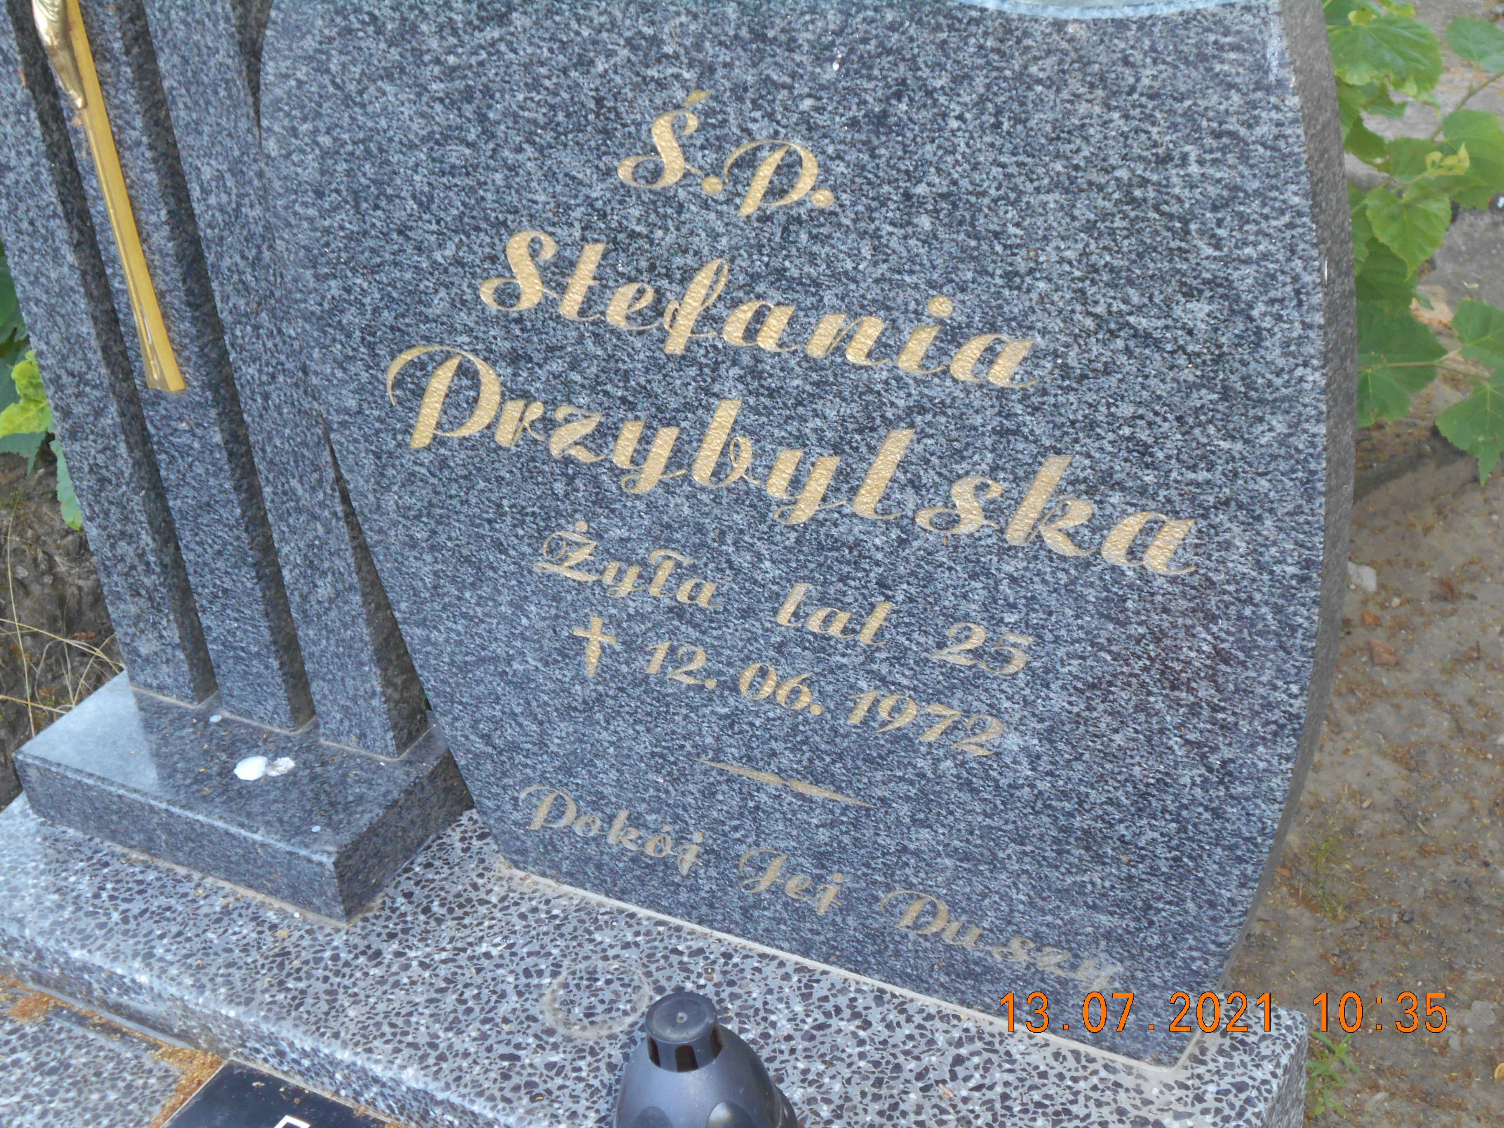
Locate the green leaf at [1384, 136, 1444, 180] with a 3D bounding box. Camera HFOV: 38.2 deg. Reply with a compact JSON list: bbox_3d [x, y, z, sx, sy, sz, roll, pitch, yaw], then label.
[{"bbox_3d":[0.456,-0.280,1.500,0.046,0.022,0.040,3,31,16],"label":"green leaf"}]

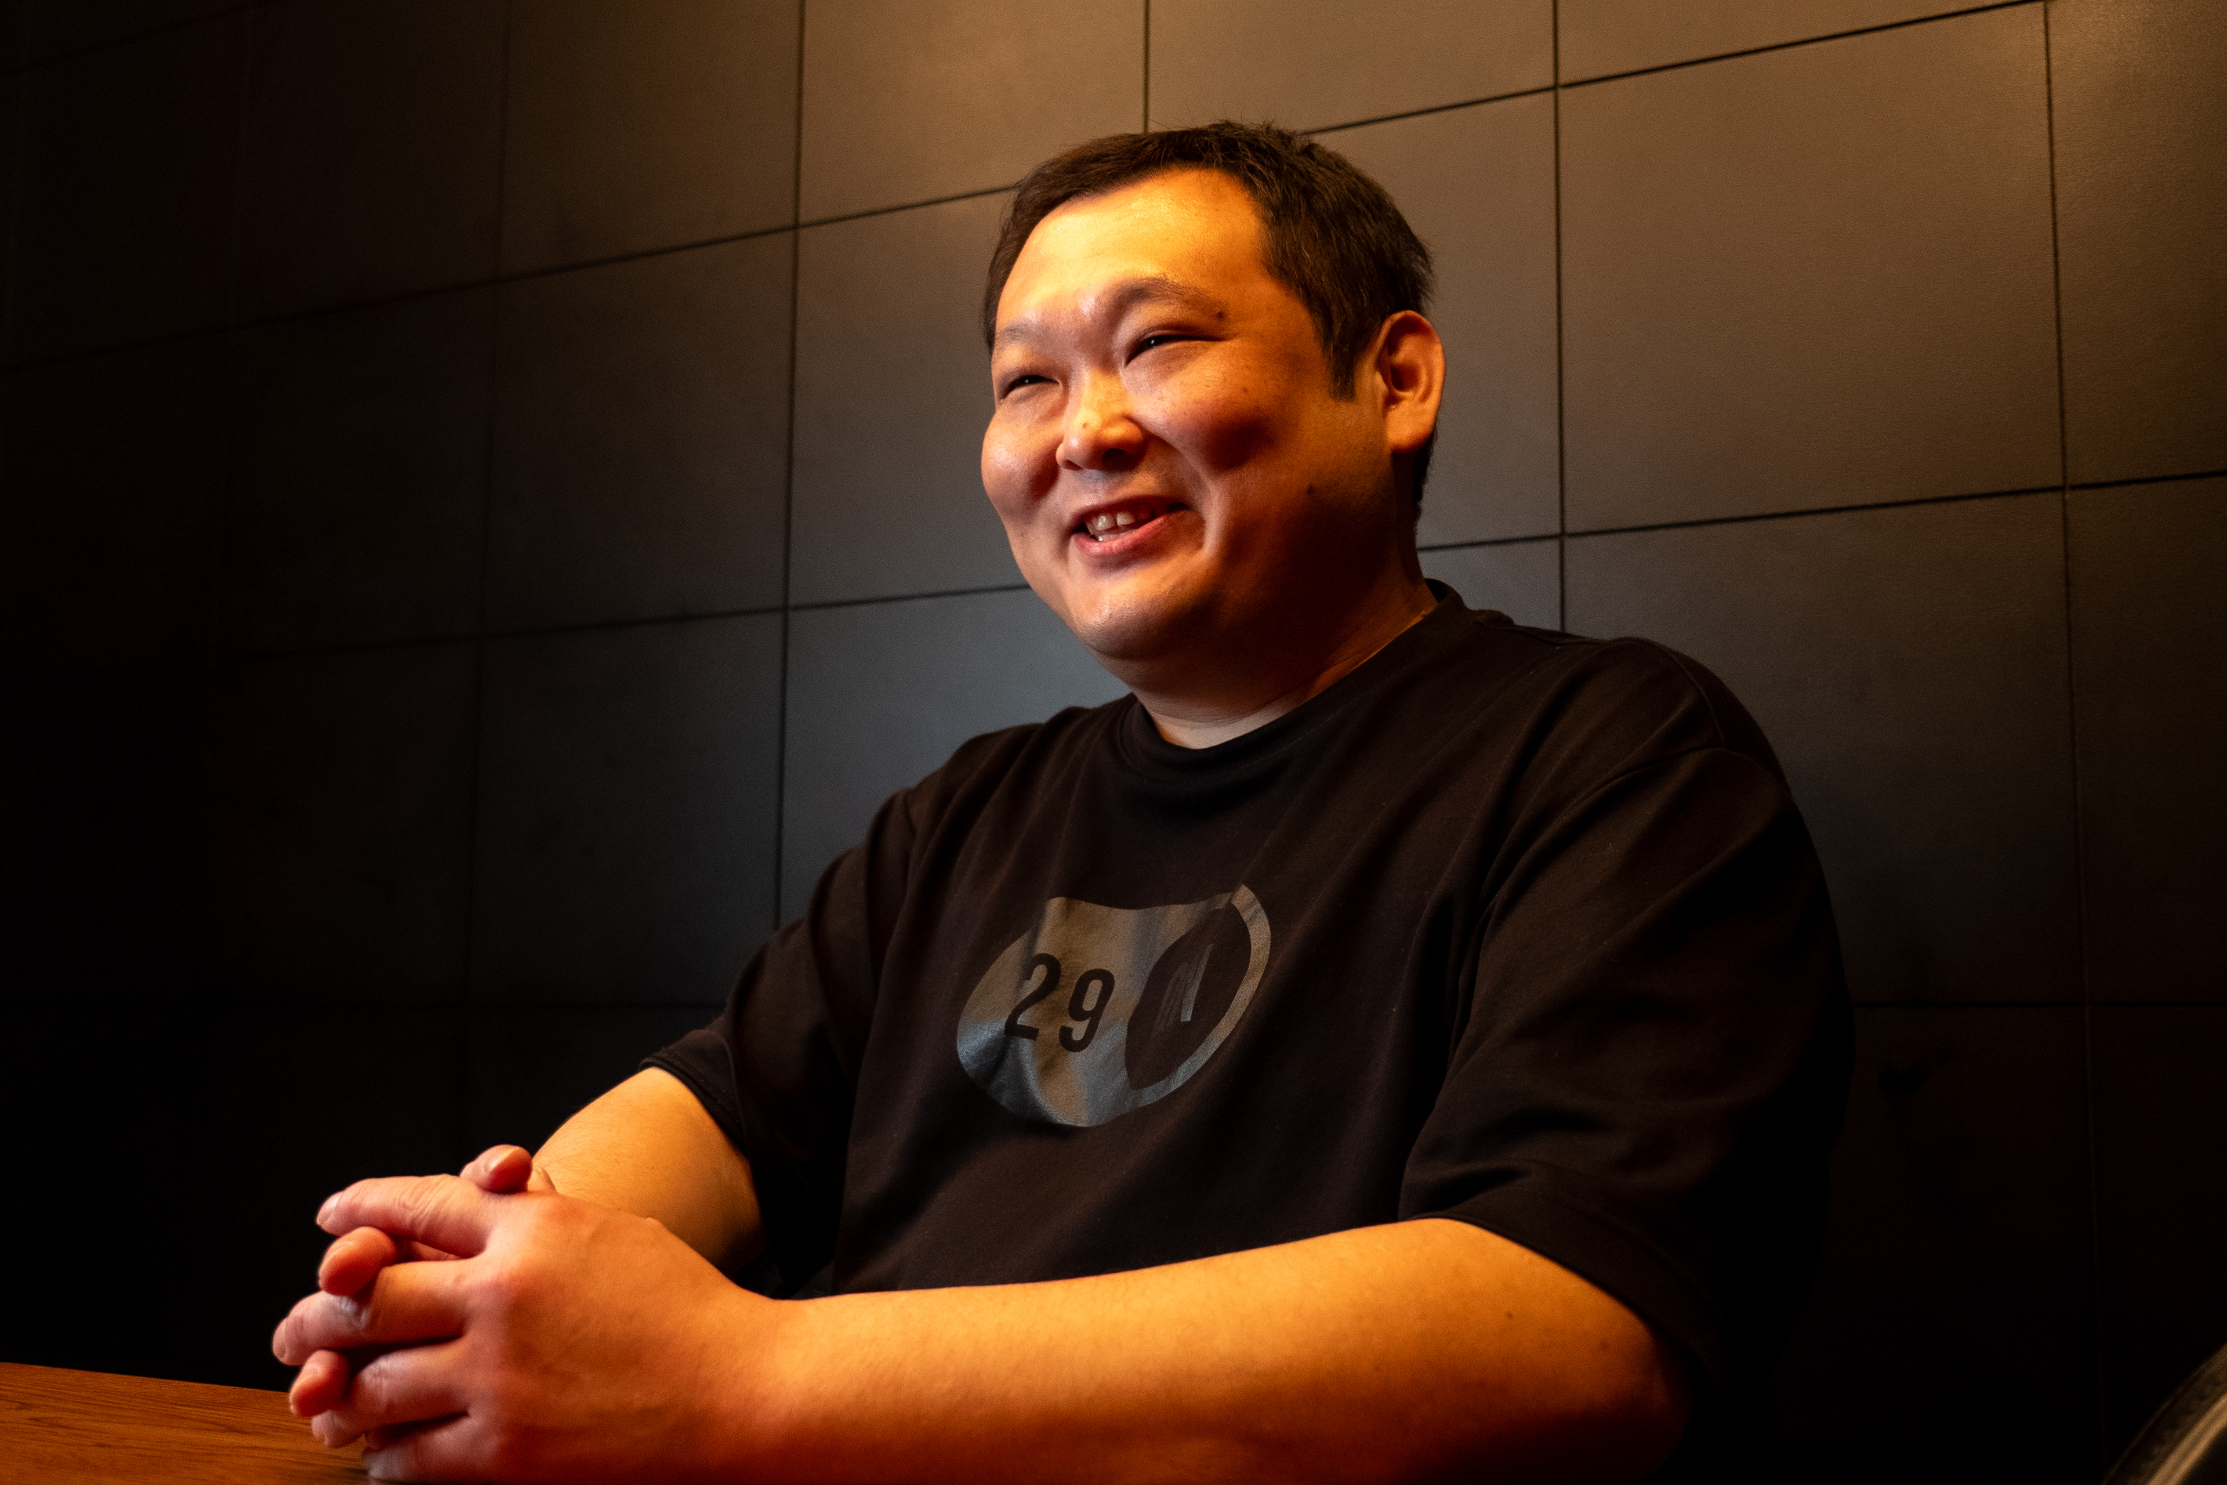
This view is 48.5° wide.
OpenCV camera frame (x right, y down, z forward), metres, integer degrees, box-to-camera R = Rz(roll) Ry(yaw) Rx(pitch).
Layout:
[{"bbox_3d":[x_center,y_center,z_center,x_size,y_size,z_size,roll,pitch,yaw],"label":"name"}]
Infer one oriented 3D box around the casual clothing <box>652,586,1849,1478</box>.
[{"bbox_3d":[0.078,0.195,1.150,0.540,0.560,0.360,-4,-8,37],"label":"casual clothing"}]

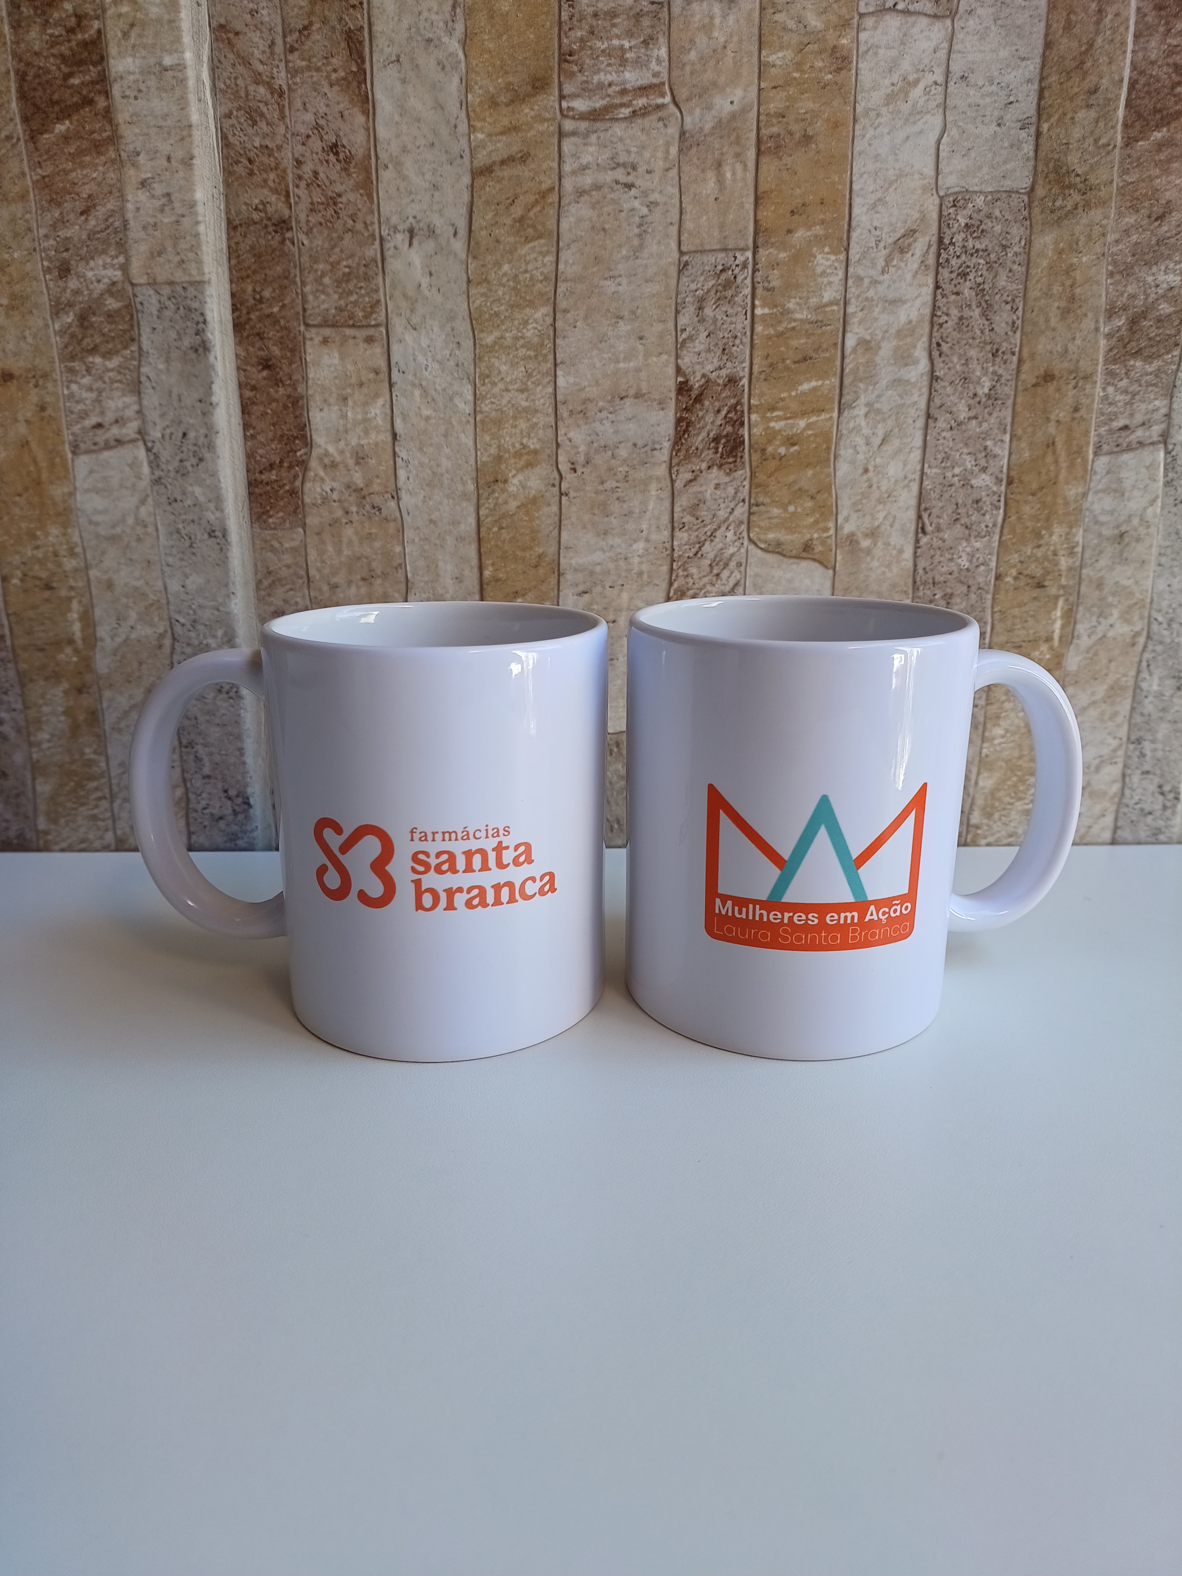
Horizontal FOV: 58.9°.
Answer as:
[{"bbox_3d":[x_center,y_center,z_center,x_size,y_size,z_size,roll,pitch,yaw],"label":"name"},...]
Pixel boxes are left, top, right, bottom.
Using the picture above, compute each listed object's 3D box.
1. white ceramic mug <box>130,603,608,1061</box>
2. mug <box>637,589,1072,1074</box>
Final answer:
[{"bbox_3d":[-0.055,0.005,0.263,0.118,0.095,0.081,-1,17,0],"label":"white ceramic mug"},{"bbox_3d":[0.068,0.004,0.265,0.118,0.095,0.081,-2,17,-6],"label":"mug"}]

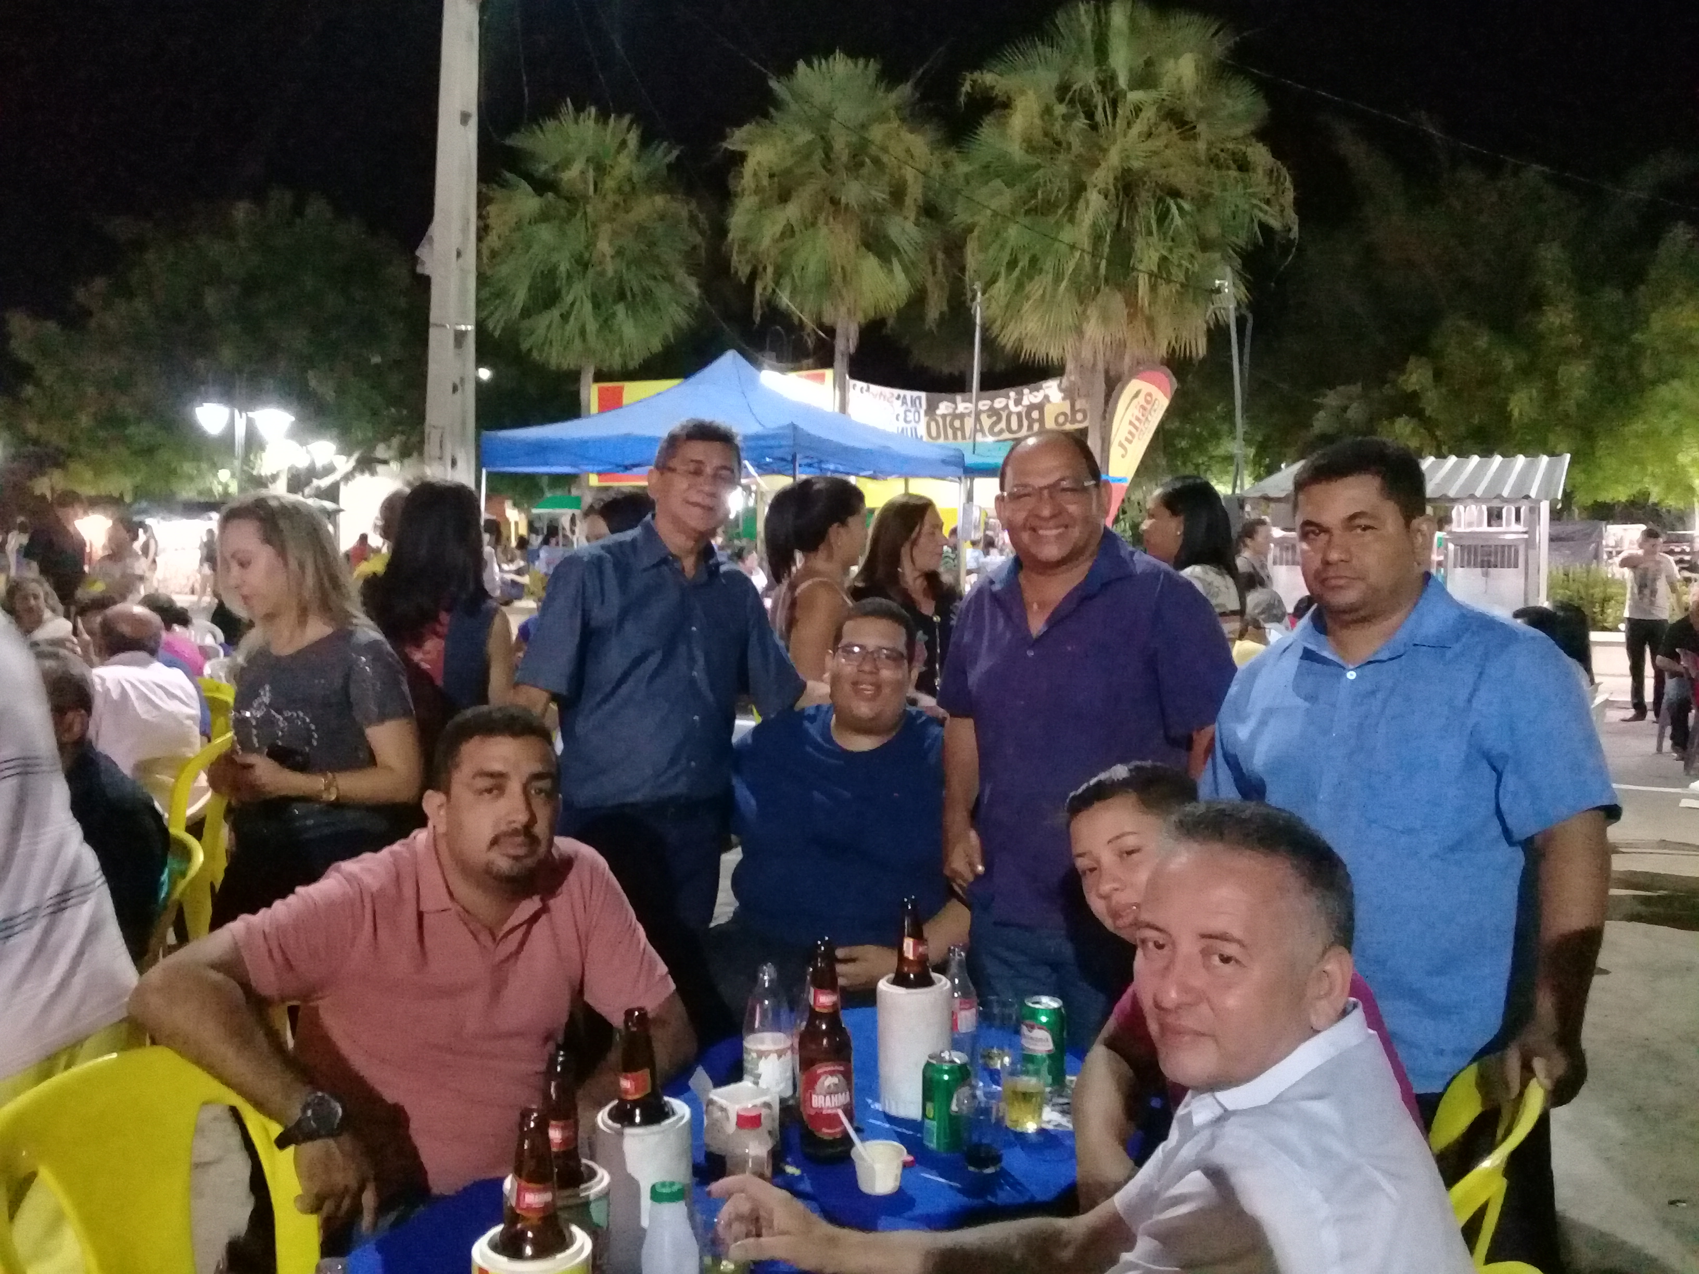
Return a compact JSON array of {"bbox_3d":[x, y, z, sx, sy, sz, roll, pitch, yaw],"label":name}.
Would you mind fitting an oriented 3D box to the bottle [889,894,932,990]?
[{"bbox_3d":[0.091,0.526,2.209,0.075,0.290,0.075,-1,4,-22],"label":"bottle"}]

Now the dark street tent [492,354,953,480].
[{"bbox_3d":[-1.020,-0.976,13.284,3.000,3.070,3.000,2,5,28],"label":"dark street tent"}]

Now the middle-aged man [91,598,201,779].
[{"bbox_3d":[-2.530,0.499,5.351,0.520,1.290,0.750,-2,4,-20],"label":"middle-aged man"}]

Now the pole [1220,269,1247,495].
[{"bbox_3d":[6.412,-3.167,24.835,0.380,5.750,0.220,-3,4,0],"label":"pole"}]

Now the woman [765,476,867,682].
[{"bbox_3d":[-0.088,0.423,3.861,0.290,1.660,0.430,-1,4,-16],"label":"woman"}]

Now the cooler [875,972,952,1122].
[{"bbox_3d":[0.095,0.591,2.213,0.108,0.188,0.108,0,4,0],"label":"cooler"}]

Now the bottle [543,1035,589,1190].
[{"bbox_3d":[-0.293,0.568,1.560,0.075,0.290,0.075,0,4,-6],"label":"bottle"}]

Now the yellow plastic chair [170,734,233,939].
[{"bbox_3d":[-2.080,0.747,4.918,0.520,0.870,0.460,4,6,40],"label":"yellow plastic chair"}]

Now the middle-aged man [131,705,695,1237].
[{"bbox_3d":[-0.530,0.755,2.053,0.720,1.320,0.740,-2,4,-30],"label":"middle-aged man"}]

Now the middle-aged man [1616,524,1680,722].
[{"bbox_3d":[6.831,-0.143,13.018,0.530,1.690,0.420,2,4,24],"label":"middle-aged man"}]

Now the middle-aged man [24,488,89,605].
[{"bbox_3d":[-4.683,0.004,9.025,0.460,1.740,0.310,-3,5,-37],"label":"middle-aged man"}]

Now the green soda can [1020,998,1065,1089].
[{"bbox_3d":[0.289,0.605,2.265,0.066,0.122,0.066,0,4,0],"label":"green soda can"}]

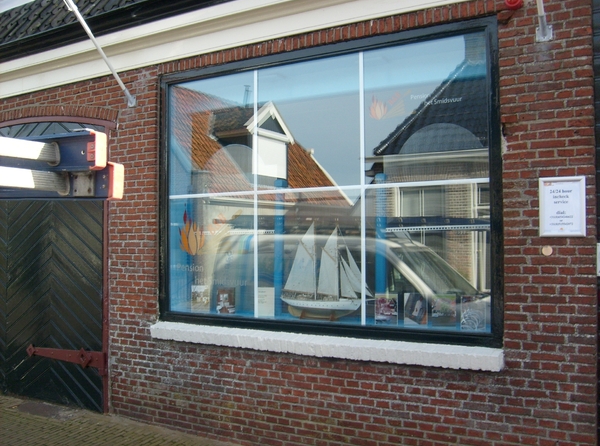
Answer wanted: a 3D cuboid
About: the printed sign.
[{"bbox_3d":[1.478,-0.089,3.414,0.240,0.335,0.020,-1,-2,28],"label":"printed sign"}]

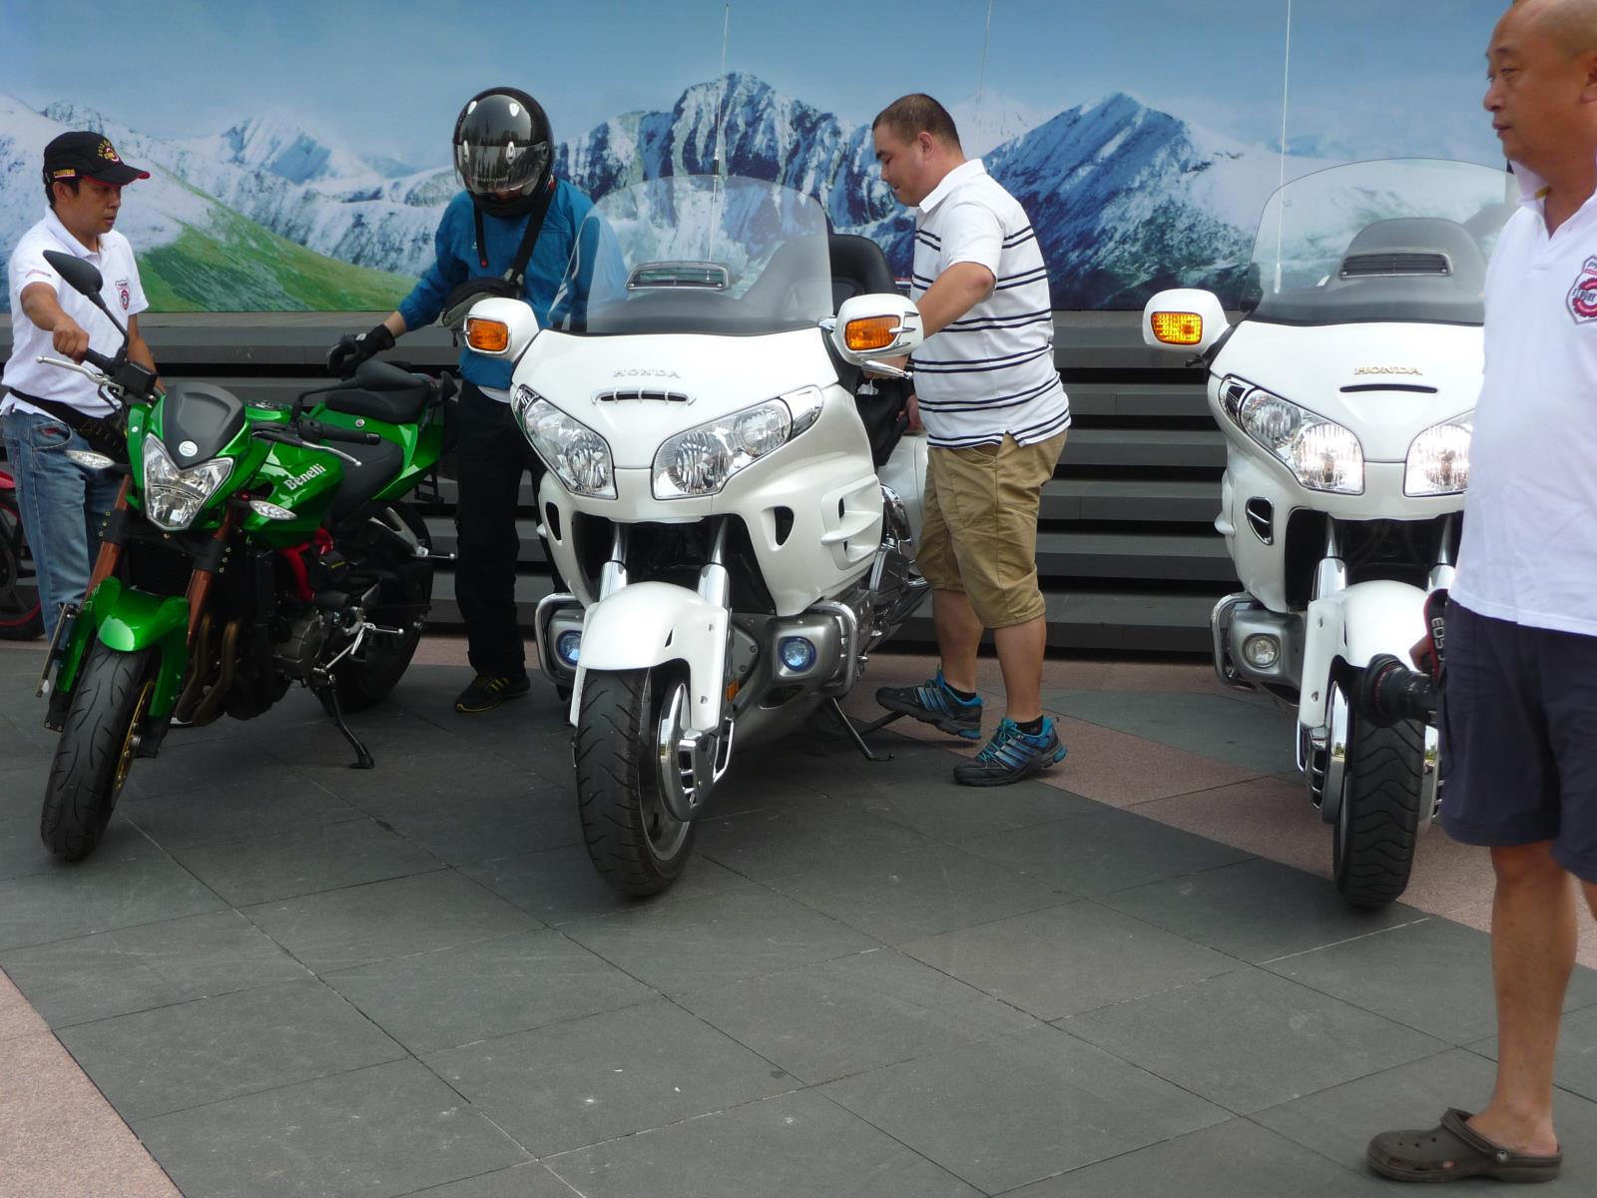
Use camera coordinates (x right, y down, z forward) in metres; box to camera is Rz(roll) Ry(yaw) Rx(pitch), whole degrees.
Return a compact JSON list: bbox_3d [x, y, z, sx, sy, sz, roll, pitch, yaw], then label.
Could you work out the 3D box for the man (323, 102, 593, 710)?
[{"bbox_3d":[-0.921,-0.565,6.421,0.820,1.770,0.480,3,11,24],"label":"man"}]

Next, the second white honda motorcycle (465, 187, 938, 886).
[{"bbox_3d":[-0.074,-0.289,5.548,1.020,1.500,2.630,2,11,16],"label":"second white honda motorcycle"}]

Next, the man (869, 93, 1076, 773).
[{"bbox_3d":[0.432,-0.412,5.624,0.540,1.690,0.560,-3,10,-11],"label":"man"}]

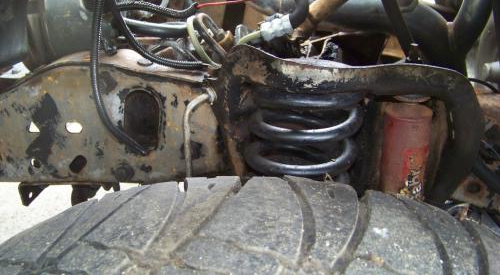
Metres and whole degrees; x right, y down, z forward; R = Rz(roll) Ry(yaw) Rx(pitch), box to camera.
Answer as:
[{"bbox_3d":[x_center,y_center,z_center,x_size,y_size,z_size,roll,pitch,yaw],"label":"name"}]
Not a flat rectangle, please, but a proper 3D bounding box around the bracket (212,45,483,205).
[{"bbox_3d":[0.115,-0.018,0.650,0.315,0.185,0.140,0,18,0],"label":"bracket"}]

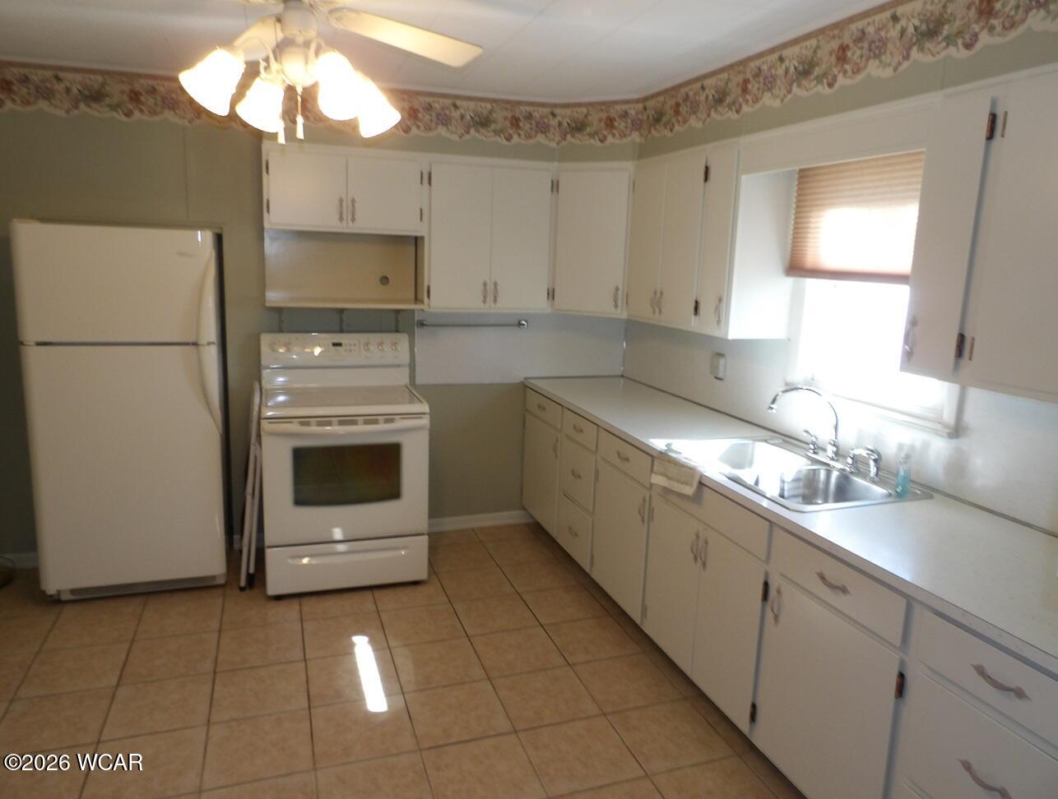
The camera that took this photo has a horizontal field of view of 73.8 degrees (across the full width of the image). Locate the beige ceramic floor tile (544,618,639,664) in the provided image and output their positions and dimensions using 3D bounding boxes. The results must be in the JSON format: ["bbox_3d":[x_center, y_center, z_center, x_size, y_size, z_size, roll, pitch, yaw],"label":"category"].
[{"bbox_3d":[0.268,1.039,3.040,0.328,0.010,0.321,-2,11,-19],"label":"beige ceramic floor tile"}]

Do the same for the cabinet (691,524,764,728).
[{"bbox_3d":[0.948,0.738,2.460,0.611,0.568,0.370,-2,11,-19],"label":"cabinet"}]

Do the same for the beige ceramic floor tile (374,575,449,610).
[{"bbox_3d":[-0.591,0.954,3.499,0.332,0.012,0.332,-2,11,-19],"label":"beige ceramic floor tile"}]

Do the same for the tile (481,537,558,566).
[{"bbox_3d":[-0.060,0.865,3.998,0.330,0.010,0.330,-2,11,-19],"label":"tile"}]

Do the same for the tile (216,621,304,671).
[{"bbox_3d":[-1.093,1.014,2.902,0.328,0.010,0.321,-2,11,-19],"label":"tile"}]

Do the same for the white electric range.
[{"bbox_3d":[-0.951,0.296,3.629,0.760,1.214,0.700,-1,11,-18],"label":"white electric range"}]

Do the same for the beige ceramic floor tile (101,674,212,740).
[{"bbox_3d":[-1.315,1.096,2.520,0.330,0.010,0.330,-2,11,-19],"label":"beige ceramic floor tile"}]

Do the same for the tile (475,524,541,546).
[{"bbox_3d":[-0.149,0.803,4.210,0.328,0.010,0.246,-2,11,-19],"label":"tile"}]

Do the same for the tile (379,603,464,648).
[{"bbox_3d":[-0.480,1.015,3.186,0.332,0.012,0.332,-2,11,-19],"label":"tile"}]

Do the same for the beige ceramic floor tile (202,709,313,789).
[{"bbox_3d":[-0.876,1.131,2.290,0.323,0.010,0.323,-2,11,-19],"label":"beige ceramic floor tile"}]

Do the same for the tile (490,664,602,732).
[{"bbox_3d":[0.061,1.109,2.629,0.328,0.010,0.321,-2,11,-19],"label":"tile"}]

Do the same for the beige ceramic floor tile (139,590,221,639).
[{"bbox_3d":[-1.535,0.972,3.133,0.330,0.010,0.330,-2,11,-19],"label":"beige ceramic floor tile"}]

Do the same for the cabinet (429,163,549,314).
[{"bbox_3d":[-0.241,-0.887,3.881,0.692,0.779,0.306,-2,11,-19],"label":"cabinet"}]

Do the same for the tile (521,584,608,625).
[{"bbox_3d":[0.160,0.978,3.341,0.328,0.010,0.321,-2,11,-19],"label":"tile"}]

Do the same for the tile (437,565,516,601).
[{"bbox_3d":[-0.264,0.923,3.532,0.323,0.010,0.323,-2,11,-19],"label":"tile"}]

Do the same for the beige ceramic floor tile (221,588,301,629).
[{"bbox_3d":[-1.227,0.974,3.276,0.332,0.012,0.332,-2,11,-19],"label":"beige ceramic floor tile"}]

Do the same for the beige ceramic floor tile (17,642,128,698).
[{"bbox_3d":[-1.742,1.043,2.715,0.330,0.010,0.330,-2,11,-19],"label":"beige ceramic floor tile"}]

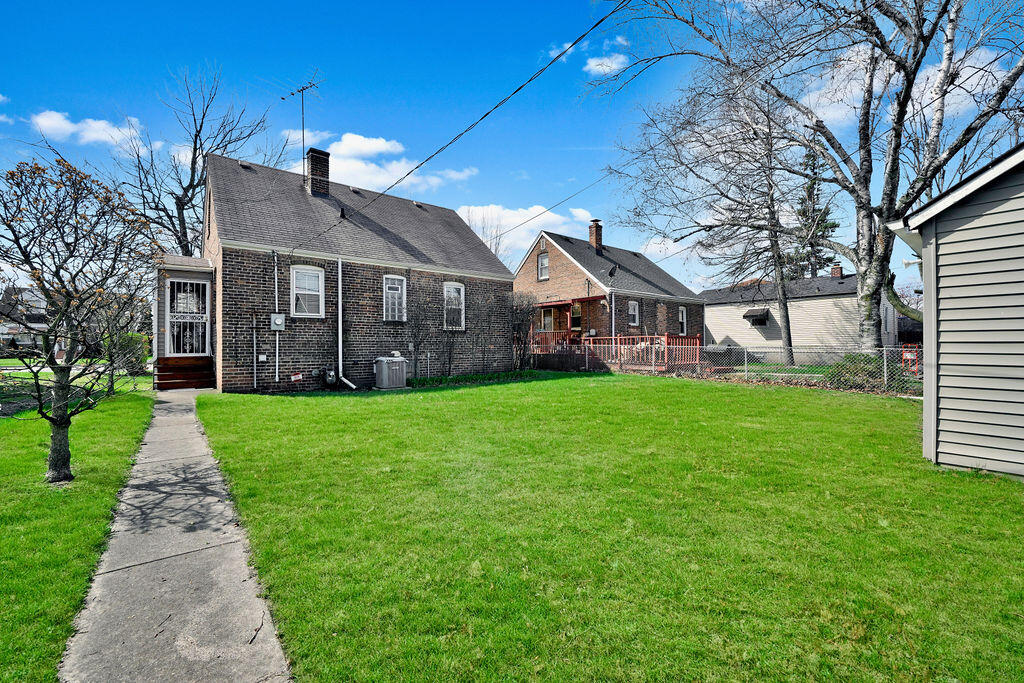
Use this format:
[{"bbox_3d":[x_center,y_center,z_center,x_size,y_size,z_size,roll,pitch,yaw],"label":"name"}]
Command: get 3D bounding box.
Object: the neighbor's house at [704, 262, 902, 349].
[{"bbox_3d":[14.096,-1.321,24.292,7.000,5.100,12.200,0,0,-37],"label":"neighbor's house"}]

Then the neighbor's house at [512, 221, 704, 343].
[{"bbox_3d":[4.326,-2.373,20.871,7.500,7.000,8.100,0,0,-37],"label":"neighbor's house"}]

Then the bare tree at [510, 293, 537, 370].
[{"bbox_3d":[0.360,-0.276,13.602,1.100,2.700,1.100,0,0,0],"label":"bare tree"}]

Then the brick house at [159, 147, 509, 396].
[{"bbox_3d":[-5.744,-2.350,13.131,8.700,6.800,8.100,0,0,-37],"label":"brick house"}]

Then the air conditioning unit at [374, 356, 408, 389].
[{"bbox_3d":[-2.900,0.730,9.568,0.640,0.750,0.640,0,0,-37],"label":"air conditioning unit"}]

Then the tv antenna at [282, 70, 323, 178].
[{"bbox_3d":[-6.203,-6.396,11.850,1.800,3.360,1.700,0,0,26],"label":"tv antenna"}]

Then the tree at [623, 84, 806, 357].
[{"bbox_3d":[10.006,-5.170,17.829,8.000,12.600,7.500,0,0,-37],"label":"tree"}]

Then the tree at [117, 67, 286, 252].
[{"bbox_3d":[-14.194,-5.552,18.031,7.800,13.200,7.800,0,0,-37],"label":"tree"}]

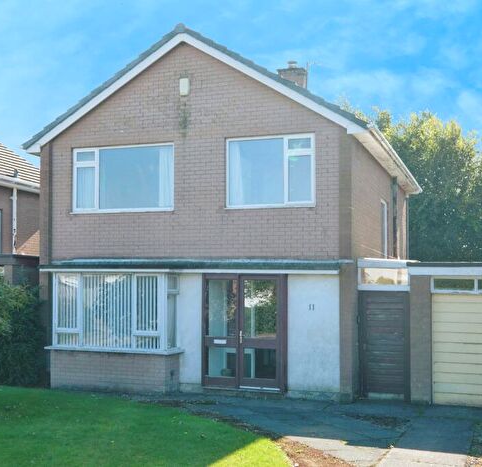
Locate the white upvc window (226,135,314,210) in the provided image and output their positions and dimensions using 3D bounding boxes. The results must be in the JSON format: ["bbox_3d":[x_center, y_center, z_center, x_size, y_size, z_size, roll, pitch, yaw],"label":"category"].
[{"bbox_3d":[0.545,-1.135,13.055,1.762,1.346,0.109,-1,-2,20],"label":"white upvc window"}]

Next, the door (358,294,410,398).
[{"bbox_3d":[2.578,1.964,12.534,0.851,1.921,0.099,-1,-2,20],"label":"door"}]

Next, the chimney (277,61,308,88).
[{"bbox_3d":[1.524,-4.302,20.263,0.772,1.386,0.544,-1,-2,20],"label":"chimney"}]

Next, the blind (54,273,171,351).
[{"bbox_3d":[-2.450,1.507,13.666,2.475,1.485,0.594,-1,-2,20],"label":"blind"}]

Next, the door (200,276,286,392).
[{"bbox_3d":[0.071,1.852,13.173,1.713,2.148,0.119,-1,-2,20],"label":"door"}]

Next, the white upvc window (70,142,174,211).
[{"bbox_3d":[-2.385,-1.095,14.093,2.307,1.346,0.109,-1,-2,20],"label":"white upvc window"}]

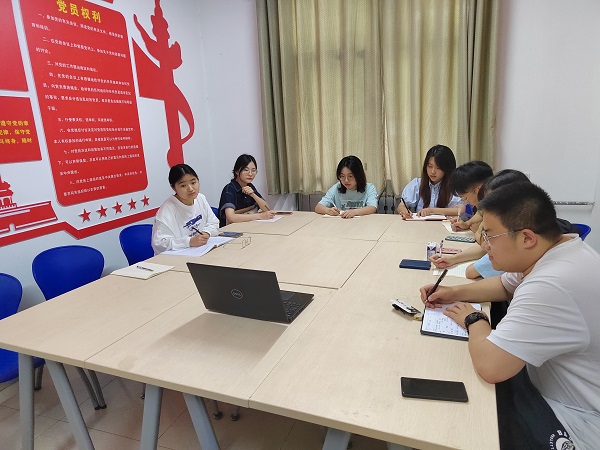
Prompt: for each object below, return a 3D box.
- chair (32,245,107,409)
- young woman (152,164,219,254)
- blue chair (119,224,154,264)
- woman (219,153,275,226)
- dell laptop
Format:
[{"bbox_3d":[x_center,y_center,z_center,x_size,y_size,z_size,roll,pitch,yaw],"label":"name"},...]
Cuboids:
[{"bbox_3d":[-1.257,0.546,2.422,0.550,0.830,0.490,3,15,26],"label":"chair"},{"bbox_3d":[-0.780,0.219,2.813,0.680,1.240,0.580,7,16,37],"label":"young woman"},{"bbox_3d":[-1.027,0.413,2.943,0.550,0.830,0.490,3,15,26],"label":"blue chair"},{"bbox_3d":[-0.494,0.054,3.441,0.680,1.250,0.580,7,16,37],"label":"woman"},{"bbox_3d":[-0.181,0.225,1.578,0.366,0.230,0.315,3,14,24],"label":"dell laptop"}]

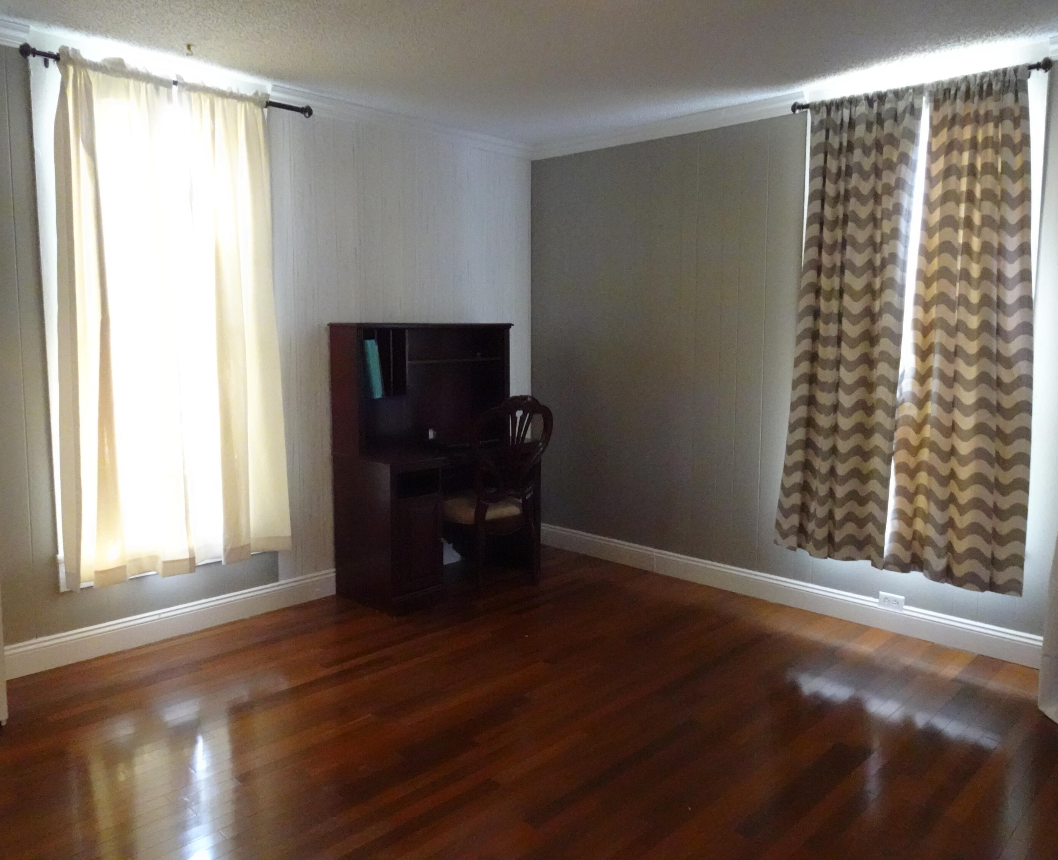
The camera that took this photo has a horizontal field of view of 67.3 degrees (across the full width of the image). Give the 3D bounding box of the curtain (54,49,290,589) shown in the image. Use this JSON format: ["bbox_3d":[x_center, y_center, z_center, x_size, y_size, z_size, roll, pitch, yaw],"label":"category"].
[{"bbox_3d":[-1.490,-0.418,3.394,0.110,2.095,0.987,7,9,43],"label":"curtain"}]

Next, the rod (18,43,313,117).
[{"bbox_3d":[-1.439,-1.438,3.322,0.070,0.070,1.204,7,9,43],"label":"rod"}]

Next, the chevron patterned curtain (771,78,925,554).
[{"bbox_3d":[1.442,-0.444,3.662,0.562,2.121,0.100,7,9,43],"label":"chevron patterned curtain"}]

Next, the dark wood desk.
[{"bbox_3d":[-0.463,0.150,4.307,0.497,1.410,1.075,7,9,43],"label":"dark wood desk"}]

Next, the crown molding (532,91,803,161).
[{"bbox_3d":[0.655,-1.640,4.380,1.743,0.075,0.065,7,9,43],"label":"crown molding"}]

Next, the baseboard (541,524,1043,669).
[{"bbox_3d":[1.079,0.806,4.269,2.924,0.142,0.018,7,9,43],"label":"baseboard"}]

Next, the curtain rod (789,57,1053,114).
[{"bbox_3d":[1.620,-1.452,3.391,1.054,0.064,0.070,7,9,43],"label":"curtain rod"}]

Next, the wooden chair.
[{"bbox_3d":[-0.250,0.330,4.375,0.570,1.040,0.550,7,9,43],"label":"wooden chair"}]

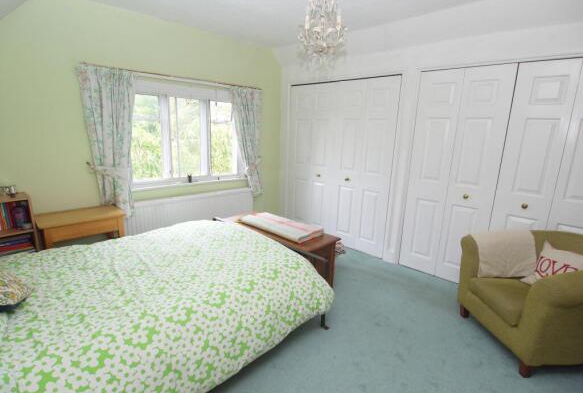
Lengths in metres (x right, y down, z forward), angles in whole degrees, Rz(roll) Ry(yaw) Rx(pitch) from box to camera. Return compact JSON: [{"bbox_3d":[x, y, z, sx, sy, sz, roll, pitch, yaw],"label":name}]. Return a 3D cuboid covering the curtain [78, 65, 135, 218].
[{"bbox_3d":[-1.697,-0.466,2.881,0.440,1.390,0.140,-10,17,-43],"label":"curtain"}]

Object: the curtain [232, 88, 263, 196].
[{"bbox_3d":[-0.577,-0.676,3.943,0.445,1.385,0.140,-10,17,-43],"label":"curtain"}]

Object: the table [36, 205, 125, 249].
[{"bbox_3d":[-1.818,0.466,2.685,0.604,0.638,0.425,-10,17,-43],"label":"table"}]

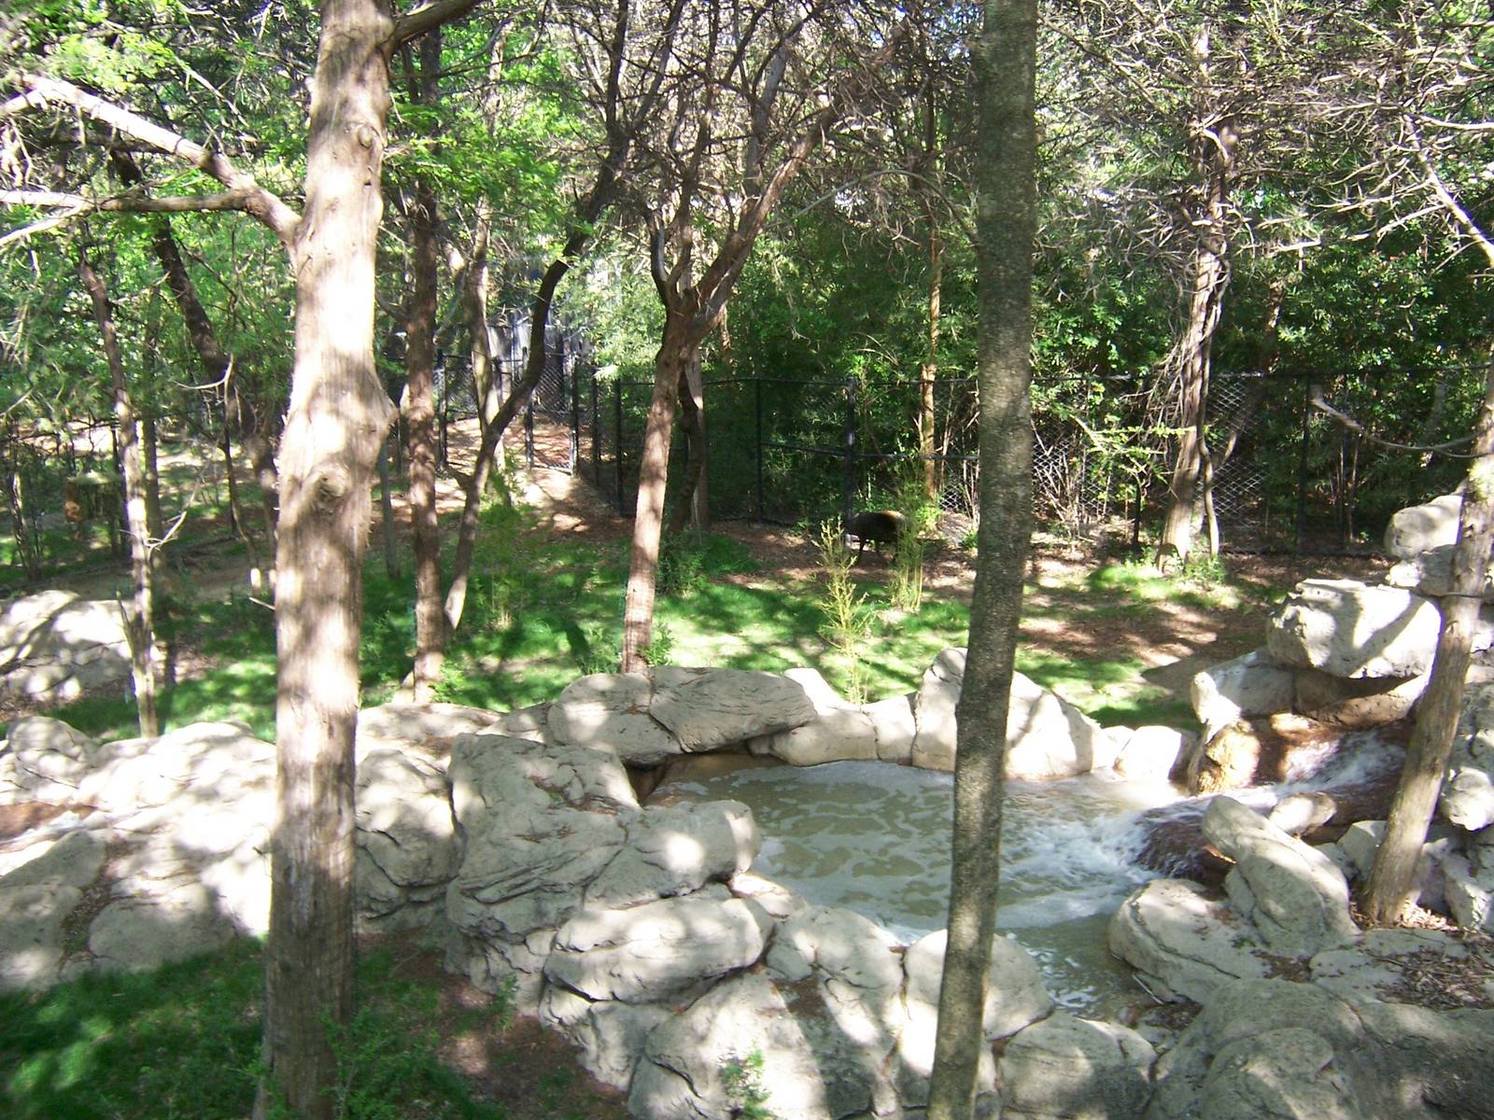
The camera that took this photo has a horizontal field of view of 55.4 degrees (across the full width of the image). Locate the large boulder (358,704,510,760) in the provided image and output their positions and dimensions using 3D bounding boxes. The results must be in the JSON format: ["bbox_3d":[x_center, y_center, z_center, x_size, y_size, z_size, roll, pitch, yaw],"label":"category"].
[{"bbox_3d":[-2.230,1.201,10.100,1.100,0.360,0.850,-2,10,-13],"label":"large boulder"}]

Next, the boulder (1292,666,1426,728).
[{"bbox_3d":[4.806,1.065,11.200,1.100,0.500,0.750,4,10,24],"label":"boulder"}]

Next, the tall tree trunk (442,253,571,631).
[{"bbox_3d":[-1.956,-0.936,11.669,0.926,3.103,0.473,0,8,0],"label":"tall tree trunk"}]

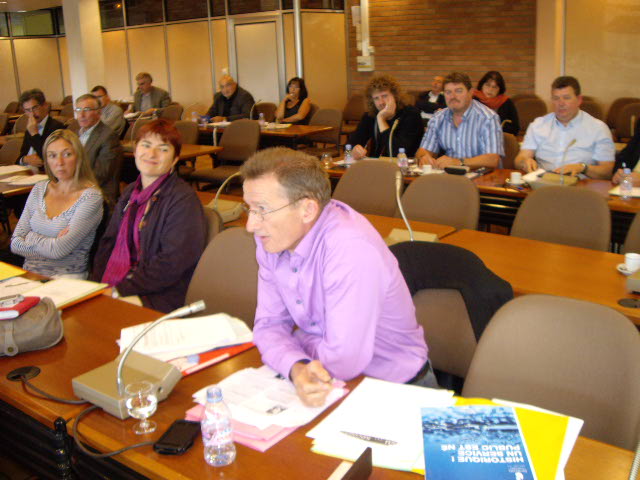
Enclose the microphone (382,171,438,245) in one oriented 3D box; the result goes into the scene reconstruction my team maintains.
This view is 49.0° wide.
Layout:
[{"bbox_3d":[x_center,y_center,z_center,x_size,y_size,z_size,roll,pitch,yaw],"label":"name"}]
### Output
[{"bbox_3d":[0.335,-0.110,2.740,0.200,0.290,0.190,10,19,41],"label":"microphone"}]

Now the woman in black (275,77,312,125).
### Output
[{"bbox_3d":[-0.281,-1.042,7.489,0.520,1.250,0.720,4,16,24],"label":"woman in black"}]

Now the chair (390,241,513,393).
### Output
[{"bbox_3d":[0.228,0.488,2.107,0.520,0.940,0.570,10,19,39],"label":"chair"}]

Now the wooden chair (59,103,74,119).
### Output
[{"bbox_3d":[-3.921,-1.551,10.539,0.500,0.890,0.580,10,19,38],"label":"wooden chair"}]

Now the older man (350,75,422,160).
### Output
[{"bbox_3d":[0.427,-0.440,4.938,0.620,1.300,0.780,8,18,37],"label":"older man"}]

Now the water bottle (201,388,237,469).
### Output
[{"bbox_3d":[-0.198,0.347,1.337,0.063,0.157,0.063,-3,15,0],"label":"water bottle"}]

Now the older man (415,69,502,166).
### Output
[{"bbox_3d":[0.936,-0.409,4.586,0.620,1.300,0.800,9,19,37],"label":"older man"}]

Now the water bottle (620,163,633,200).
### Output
[{"bbox_3d":[1.621,-0.305,3.697,0.063,0.180,0.063,11,20,40],"label":"water bottle"}]

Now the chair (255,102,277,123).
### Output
[{"bbox_3d":[-0.851,-1.285,9.089,0.500,0.890,0.580,10,19,38],"label":"chair"}]

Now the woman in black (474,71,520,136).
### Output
[{"bbox_3d":[1.543,-0.837,6.199,0.520,1.240,0.750,8,19,37],"label":"woman in black"}]

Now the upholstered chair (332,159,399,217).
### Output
[{"bbox_3d":[0.155,0.022,3.923,0.480,0.885,0.570,8,18,35],"label":"upholstered chair"}]

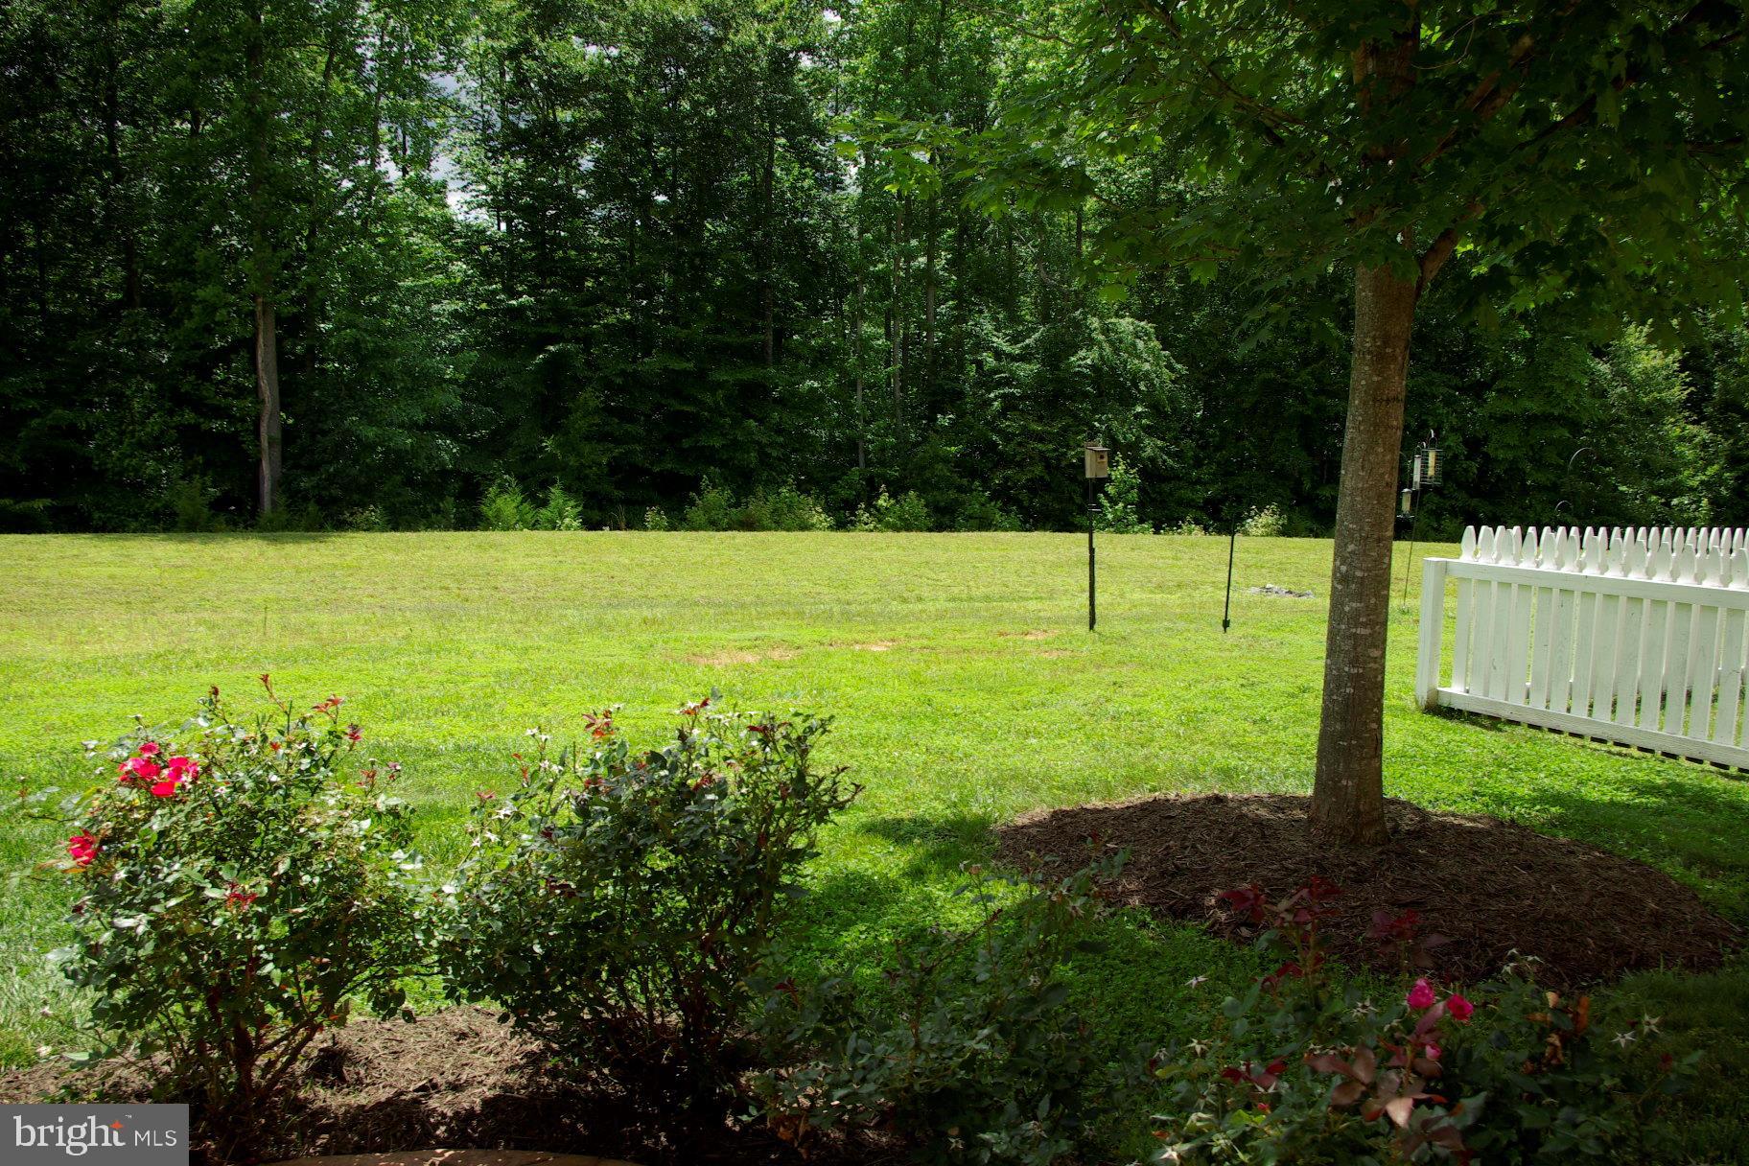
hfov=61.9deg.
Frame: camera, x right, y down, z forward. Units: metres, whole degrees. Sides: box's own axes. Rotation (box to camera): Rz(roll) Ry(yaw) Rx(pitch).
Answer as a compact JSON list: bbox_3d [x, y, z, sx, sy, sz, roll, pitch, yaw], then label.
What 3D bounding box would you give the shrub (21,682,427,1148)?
[{"bbox_3d":[-1.580,0.787,3.610,1.000,1.030,0.950,0,6,0],"label":"shrub"}]

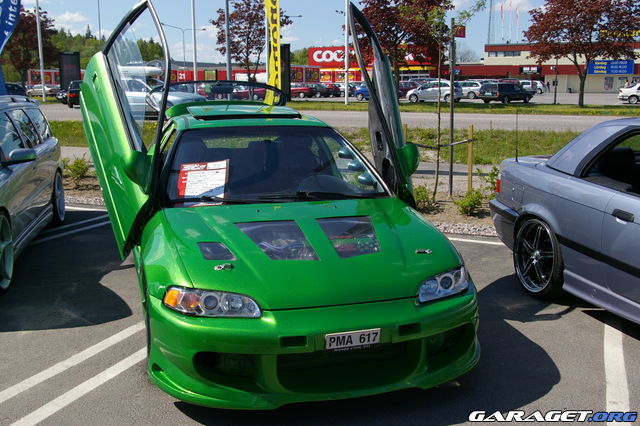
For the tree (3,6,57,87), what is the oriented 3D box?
[{"bbox_3d":[-35.277,-19.525,83.000,6.800,10.800,6.800,0,10,0],"label":"tree"}]

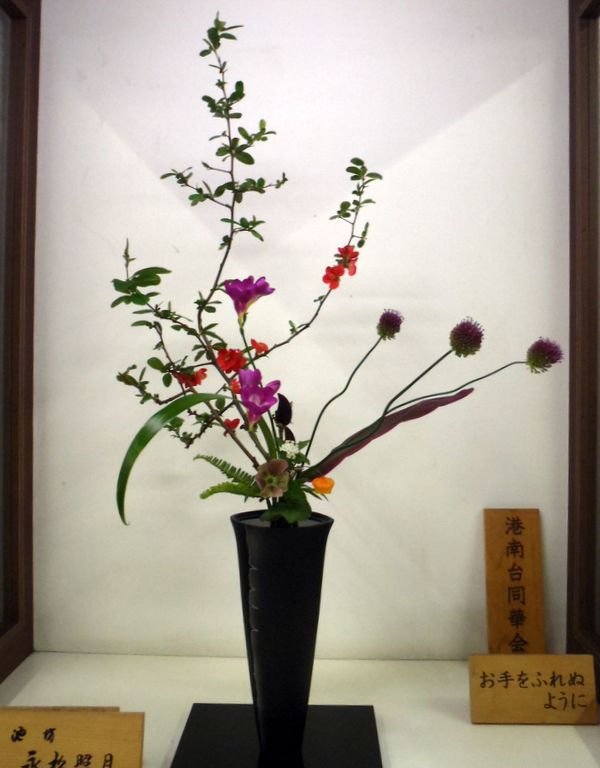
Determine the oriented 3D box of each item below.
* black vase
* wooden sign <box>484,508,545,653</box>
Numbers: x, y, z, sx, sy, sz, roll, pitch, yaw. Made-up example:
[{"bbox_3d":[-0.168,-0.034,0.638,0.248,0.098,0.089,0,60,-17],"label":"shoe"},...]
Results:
[{"bbox_3d":[-0.022,0.310,0.798,0.126,0.286,0.121,0,1,2],"label":"black vase"},{"bbox_3d":[0.340,0.321,1.026,0.089,0.243,0.010,0,-7,2],"label":"wooden sign"}]

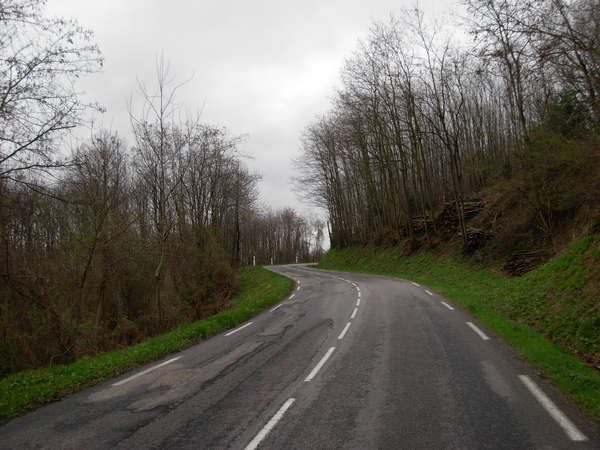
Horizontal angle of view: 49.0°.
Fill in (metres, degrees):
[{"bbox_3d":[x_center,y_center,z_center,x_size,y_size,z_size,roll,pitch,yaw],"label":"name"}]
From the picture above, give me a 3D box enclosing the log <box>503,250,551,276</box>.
[{"bbox_3d":[8.778,1.475,25.500,1.563,0.973,1.300,-1,-2,14],"label":"log"}]

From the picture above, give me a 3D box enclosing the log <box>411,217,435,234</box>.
[{"bbox_3d":[9.122,0.050,49.000,1.657,1.267,1.500,-1,-2,14],"label":"log"}]

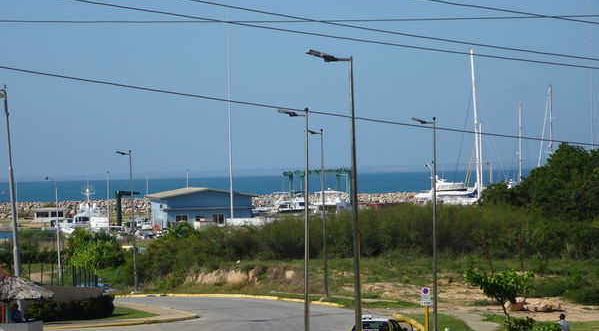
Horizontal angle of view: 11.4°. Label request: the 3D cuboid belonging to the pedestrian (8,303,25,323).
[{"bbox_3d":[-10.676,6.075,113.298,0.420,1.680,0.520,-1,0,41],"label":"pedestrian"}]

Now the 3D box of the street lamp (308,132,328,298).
[{"bbox_3d":[0.849,2.554,156.907,1.100,9.020,0.320,-1,0,-13],"label":"street lamp"}]

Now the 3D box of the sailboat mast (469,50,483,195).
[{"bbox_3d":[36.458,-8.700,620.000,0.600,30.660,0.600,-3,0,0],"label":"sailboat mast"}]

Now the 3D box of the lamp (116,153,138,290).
[{"bbox_3d":[-10.794,3.472,185.882,1.100,8.810,0.320,-2,0,-16],"label":"lamp"}]

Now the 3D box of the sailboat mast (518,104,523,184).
[{"bbox_3d":[49.517,-4.701,670.000,0.500,19.250,0.500,-1,0,0],"label":"sailboat mast"}]

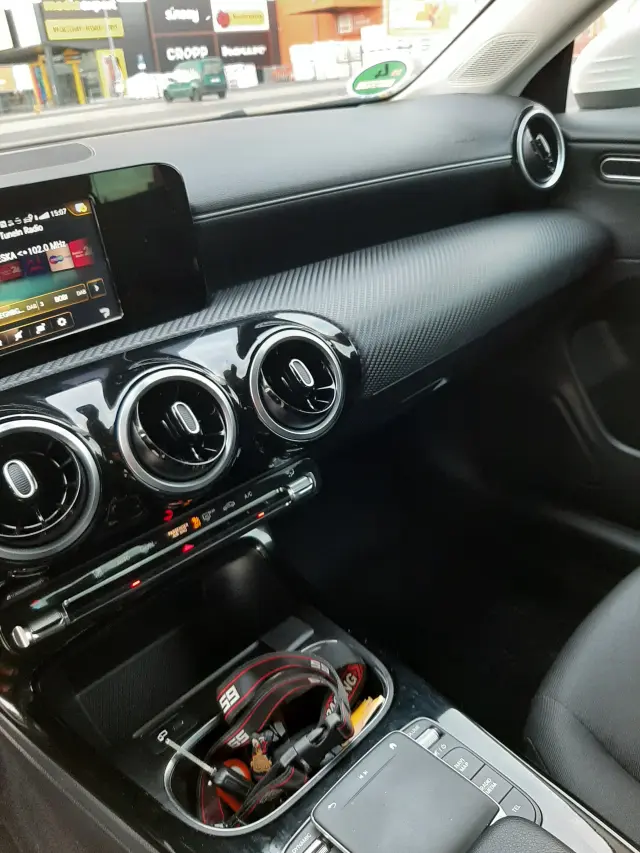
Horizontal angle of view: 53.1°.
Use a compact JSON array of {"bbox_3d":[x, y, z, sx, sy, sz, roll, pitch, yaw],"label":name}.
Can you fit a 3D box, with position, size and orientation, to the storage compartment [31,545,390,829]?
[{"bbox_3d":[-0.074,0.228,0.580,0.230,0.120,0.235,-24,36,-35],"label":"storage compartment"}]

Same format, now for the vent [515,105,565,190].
[{"bbox_3d":[0.278,-0.358,0.834,0.099,0.100,0.038,-21,20,-31],"label":"vent"}]

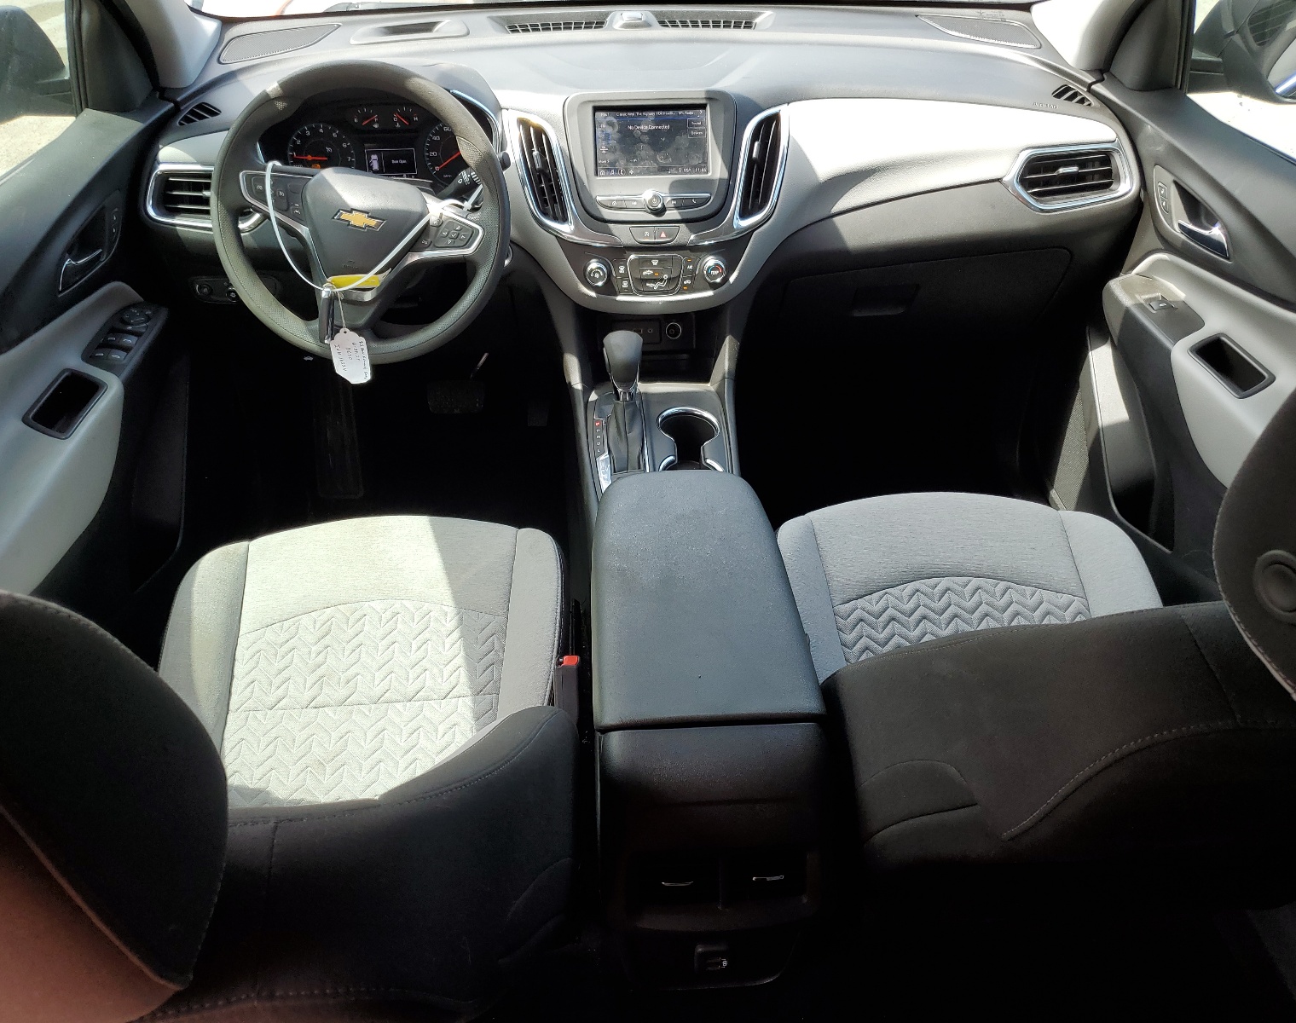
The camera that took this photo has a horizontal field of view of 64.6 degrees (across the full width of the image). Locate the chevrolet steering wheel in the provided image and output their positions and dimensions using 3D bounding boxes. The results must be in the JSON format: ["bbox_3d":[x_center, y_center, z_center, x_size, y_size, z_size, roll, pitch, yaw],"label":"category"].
[{"bbox_3d":[-0.363,-0.377,1.317,0.375,0.375,0.100,9,7,-3],"label":"chevrolet steering wheel"}]

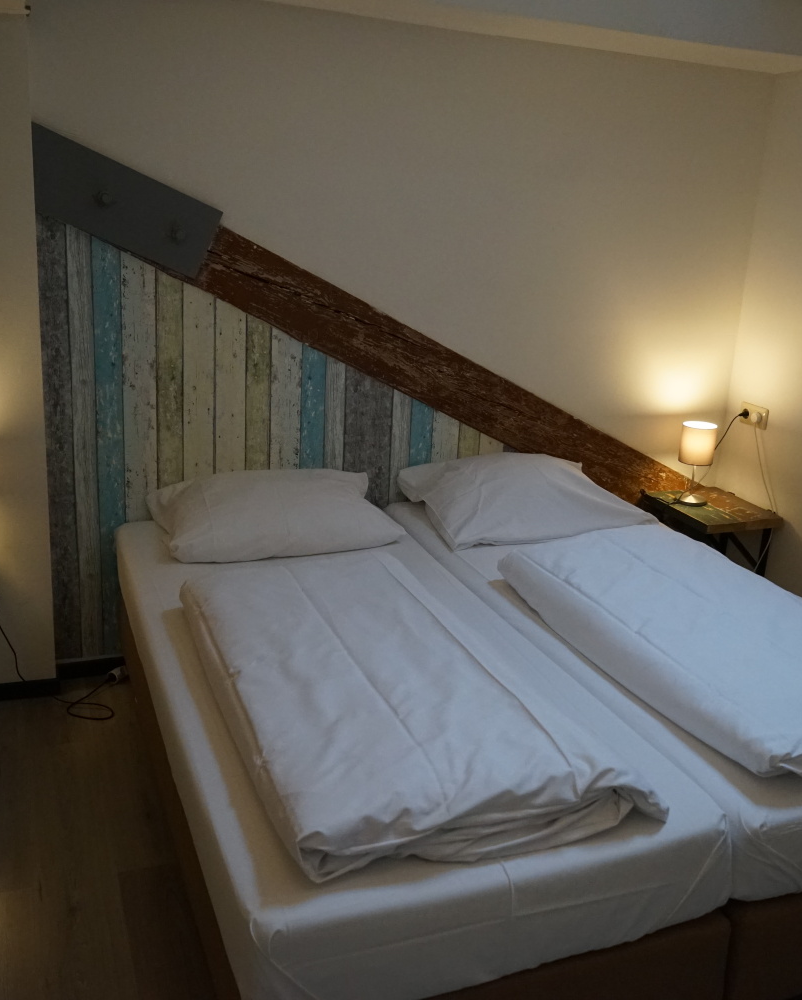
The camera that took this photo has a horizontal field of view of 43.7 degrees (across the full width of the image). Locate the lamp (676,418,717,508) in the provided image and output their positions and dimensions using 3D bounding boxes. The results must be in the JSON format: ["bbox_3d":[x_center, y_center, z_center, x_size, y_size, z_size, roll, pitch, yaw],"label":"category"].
[{"bbox_3d":[1.149,-0.135,3.883,0.130,0.312,0.130,-3,19,-21],"label":"lamp"}]

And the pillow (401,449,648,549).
[{"bbox_3d":[0.463,-0.031,3.537,0.790,0.198,0.445,-5,18,-26],"label":"pillow"}]

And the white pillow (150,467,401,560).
[{"bbox_3d":[-0.388,0.030,3.211,0.751,0.173,0.435,-5,18,-25],"label":"white pillow"}]

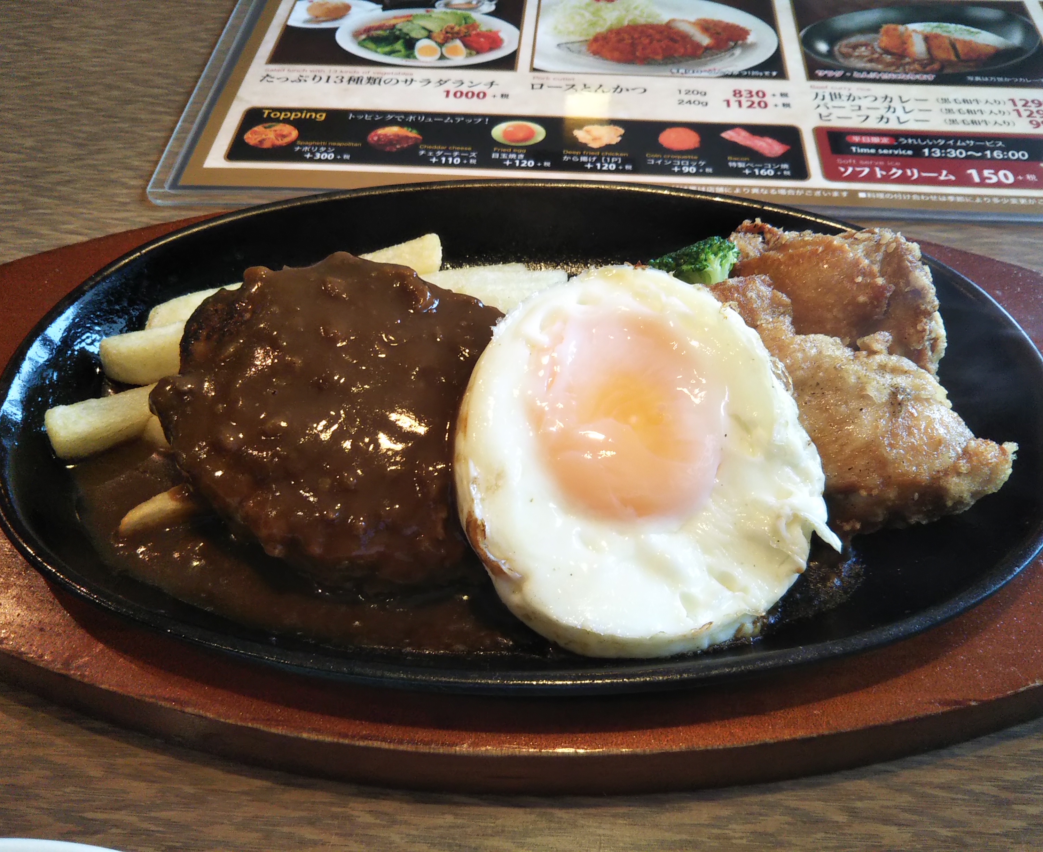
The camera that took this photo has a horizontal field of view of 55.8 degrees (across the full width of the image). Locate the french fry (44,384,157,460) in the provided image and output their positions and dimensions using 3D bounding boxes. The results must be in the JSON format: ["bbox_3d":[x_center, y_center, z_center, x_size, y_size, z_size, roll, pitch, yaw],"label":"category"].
[{"bbox_3d":[-0.093,-0.004,0.249,0.050,0.009,0.011,-15,52,-11],"label":"french fry"}]

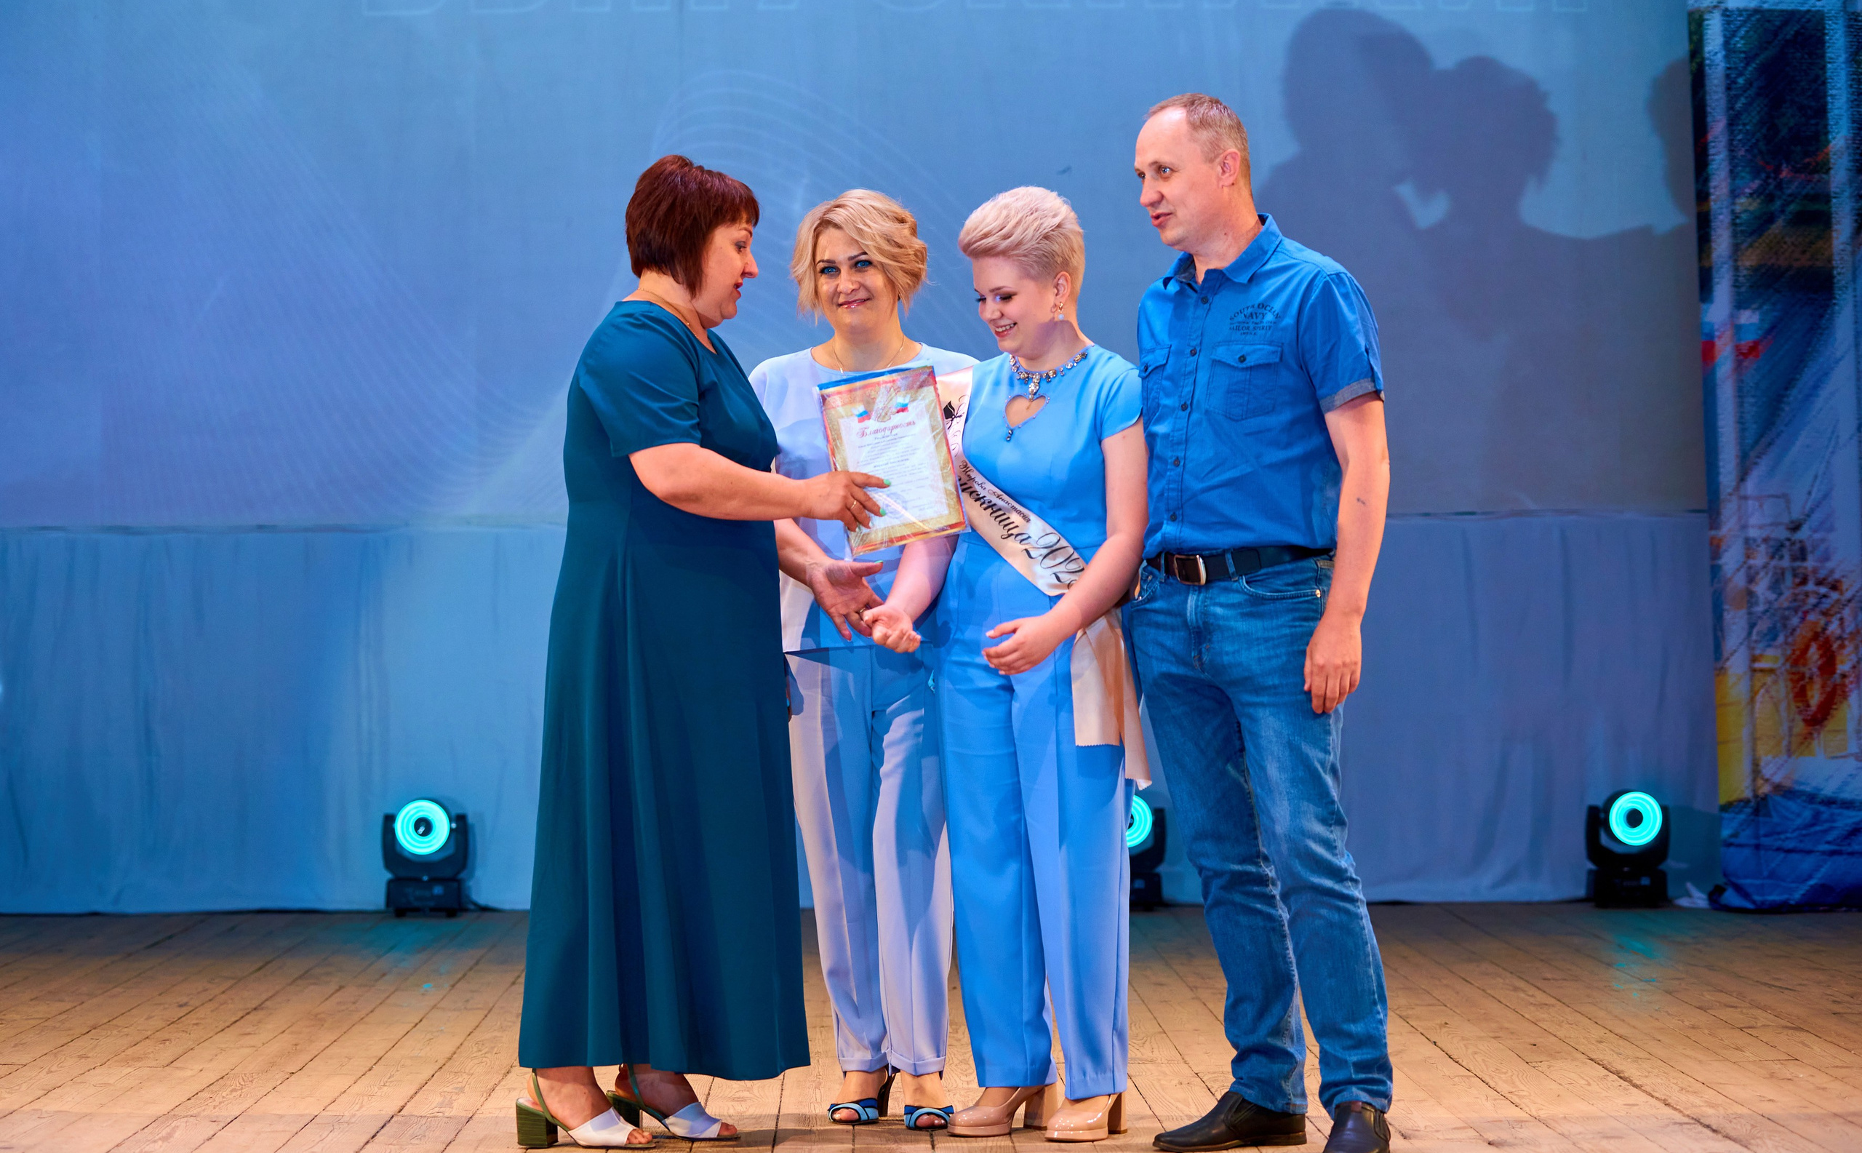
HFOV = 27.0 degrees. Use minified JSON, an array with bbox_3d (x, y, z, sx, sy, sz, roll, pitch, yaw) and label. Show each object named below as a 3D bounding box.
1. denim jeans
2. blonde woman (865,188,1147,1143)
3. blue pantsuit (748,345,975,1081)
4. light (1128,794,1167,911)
[{"bbox_3d":[0.573,0.440,6.736,0.440,0.965,0.340,-1,-1,29],"label":"denim jeans"},{"bbox_3d":[0.136,0.151,6.909,0.480,1.690,0.410,-1,-1,28],"label":"blonde woman"},{"bbox_3d":[-0.129,0.248,7.128,0.430,1.355,0.300,0,-1,10],"label":"blue pantsuit"},{"bbox_3d":[0.610,0.867,12.192,0.270,0.370,0.240,0,-1,-3],"label":"light"}]

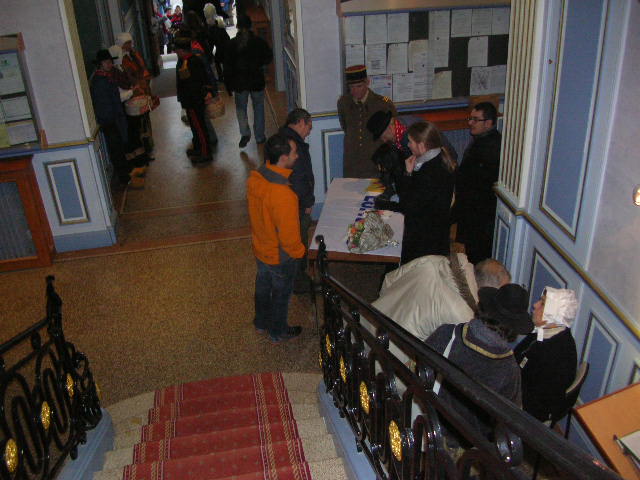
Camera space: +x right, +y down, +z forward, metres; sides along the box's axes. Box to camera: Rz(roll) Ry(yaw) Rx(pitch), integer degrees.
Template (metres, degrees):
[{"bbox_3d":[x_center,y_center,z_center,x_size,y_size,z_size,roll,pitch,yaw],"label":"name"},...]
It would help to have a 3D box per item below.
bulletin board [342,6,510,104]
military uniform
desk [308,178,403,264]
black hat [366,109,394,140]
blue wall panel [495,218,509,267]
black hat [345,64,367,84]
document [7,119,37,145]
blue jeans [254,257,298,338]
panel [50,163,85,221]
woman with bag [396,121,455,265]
[{"bbox_3d":[1.088,-1.822,6.436,1.750,0.920,0.050,-7,29,-6],"label":"bulletin board"},{"bbox_3d":[0.464,-0.981,6.412,0.560,1.020,0.360,5,30,14],"label":"military uniform"},{"bbox_3d":[0.393,0.080,5.800,0.720,0.750,1.410,2,29,9],"label":"desk"},{"bbox_3d":[0.522,-1.003,5.661,0.140,0.280,0.250,29,30,-7],"label":"black hat"},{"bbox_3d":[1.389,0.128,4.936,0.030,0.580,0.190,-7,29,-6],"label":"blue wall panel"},{"bbox_3d":[0.330,-1.558,6.073,0.200,0.130,0.240,8,41,20],"label":"black hat"},{"bbox_3d":[-2.842,-1.005,6.179,0.255,0.175,0.010,-7,29,-6],"label":"document"},{"bbox_3d":[-0.372,0.379,5.168,0.330,0.860,0.370,-15,31,-20],"label":"blue jeans"},{"bbox_3d":[-2.543,-0.483,6.518,0.240,0.590,0.030,-7,29,-6],"label":"panel"},{"bbox_3d":[0.859,-0.188,5.325,0.520,1.630,0.500,2,29,9],"label":"woman with bag"}]

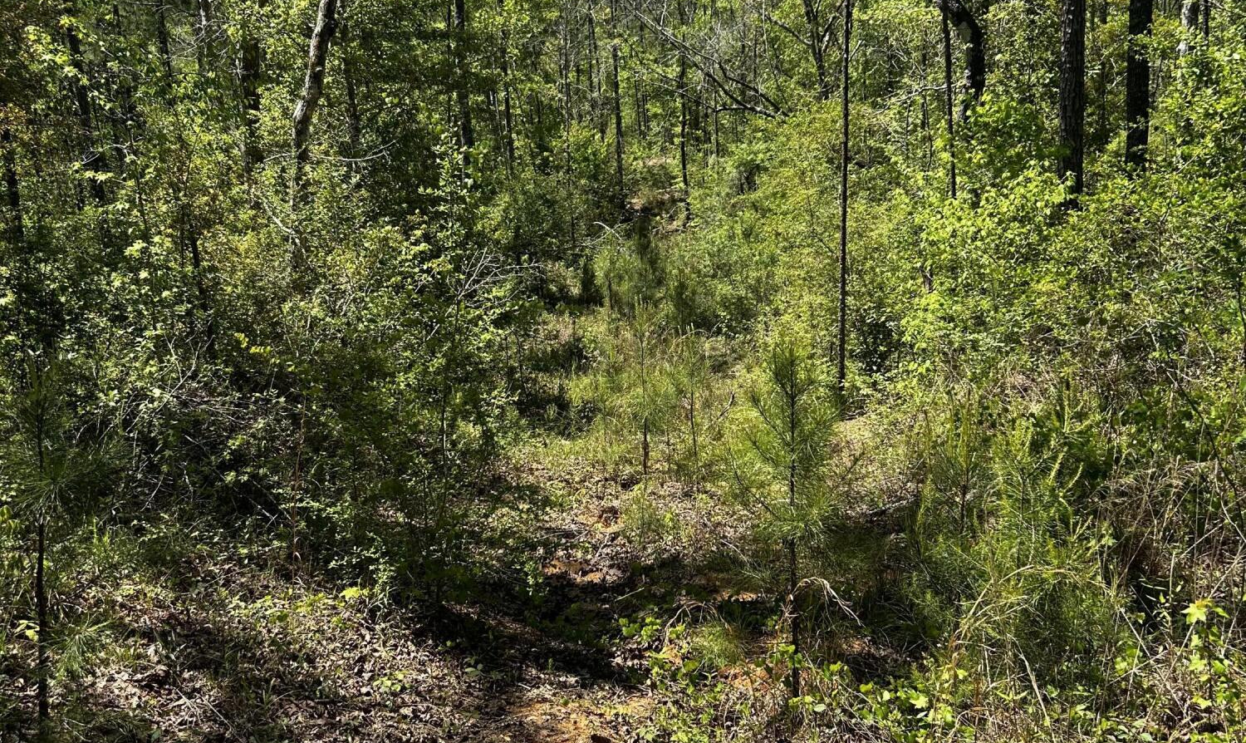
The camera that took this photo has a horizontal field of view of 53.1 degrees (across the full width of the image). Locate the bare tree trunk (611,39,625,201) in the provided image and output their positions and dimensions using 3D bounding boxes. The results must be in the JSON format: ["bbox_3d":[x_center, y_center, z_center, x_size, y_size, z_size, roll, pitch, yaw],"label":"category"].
[{"bbox_3d":[-0.082,-4.866,24.301,0.140,3.058,0.140,-3,7,0],"label":"bare tree trunk"}]

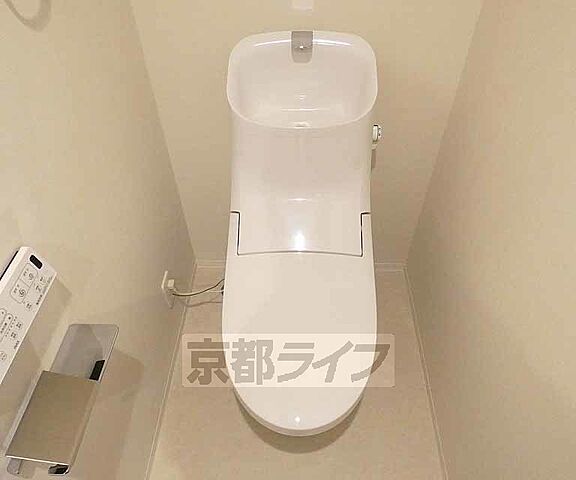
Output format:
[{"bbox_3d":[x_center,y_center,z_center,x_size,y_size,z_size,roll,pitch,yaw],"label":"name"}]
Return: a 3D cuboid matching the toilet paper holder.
[{"bbox_3d":[-0.348,0.246,0.592,0.097,0.060,0.215,1,46,2],"label":"toilet paper holder"}]

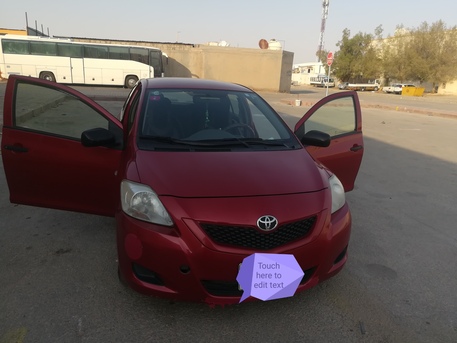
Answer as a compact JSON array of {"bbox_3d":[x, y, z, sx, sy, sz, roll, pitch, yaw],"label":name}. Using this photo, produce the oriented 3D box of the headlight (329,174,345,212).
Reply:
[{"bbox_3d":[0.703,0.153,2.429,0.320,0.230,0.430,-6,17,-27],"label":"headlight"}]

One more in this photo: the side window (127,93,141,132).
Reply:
[{"bbox_3d":[-0.936,-0.591,3.349,0.100,0.430,0.850,16,10,-20],"label":"side window"}]

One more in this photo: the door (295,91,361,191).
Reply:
[{"bbox_3d":[1.025,-0.266,3.620,1.120,1.160,0.200,-9,18,-35],"label":"door"}]

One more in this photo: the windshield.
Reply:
[{"bbox_3d":[-0.152,-0.485,3.053,1.350,0.140,0.970,-3,44,-16],"label":"windshield"}]

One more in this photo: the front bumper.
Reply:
[{"bbox_3d":[0.149,0.462,2.181,1.650,0.620,0.530,-2,16,-16],"label":"front bumper"}]

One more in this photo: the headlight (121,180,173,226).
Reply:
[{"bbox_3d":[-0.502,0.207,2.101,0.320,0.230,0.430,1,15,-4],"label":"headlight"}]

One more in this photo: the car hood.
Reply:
[{"bbox_3d":[0.044,-0.021,2.430,1.360,0.180,0.910,-3,23,-16],"label":"car hood"}]

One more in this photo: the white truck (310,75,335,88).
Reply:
[{"bbox_3d":[18.619,-17.768,68.000,1.900,2.450,5.200,-8,19,-34],"label":"white truck"}]

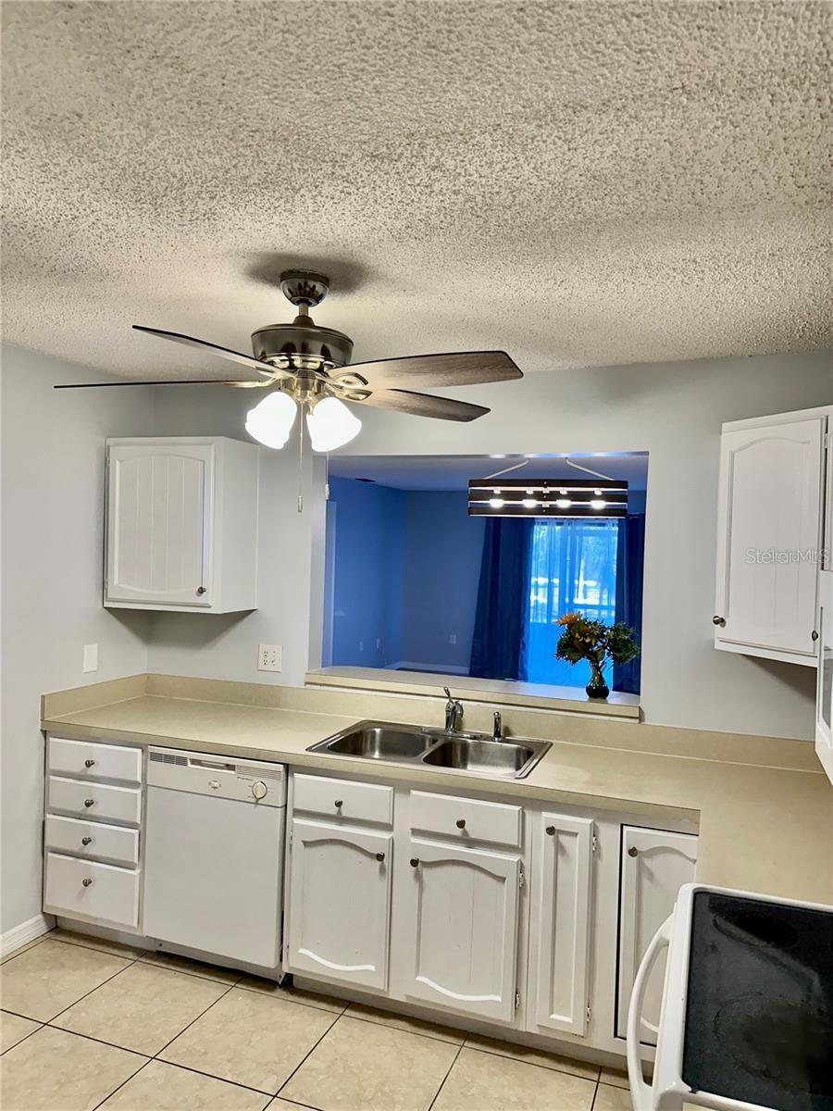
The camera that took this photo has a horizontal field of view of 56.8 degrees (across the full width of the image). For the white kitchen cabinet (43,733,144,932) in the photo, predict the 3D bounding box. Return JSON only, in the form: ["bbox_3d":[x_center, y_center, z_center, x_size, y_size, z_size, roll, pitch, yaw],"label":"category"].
[{"bbox_3d":[-1.214,1.127,3.382,0.525,0.788,0.580,2,1,21],"label":"white kitchen cabinet"}]

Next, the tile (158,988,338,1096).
[{"bbox_3d":[-0.559,1.634,2.617,0.451,0.010,0.451,2,1,21],"label":"tile"}]

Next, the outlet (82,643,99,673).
[{"bbox_3d":[-1.454,0.460,3.449,0.008,0.120,0.076,2,1,21],"label":"outlet"}]

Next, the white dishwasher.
[{"bbox_3d":[-0.665,1.154,3.186,0.608,0.808,0.600,2,1,21],"label":"white dishwasher"}]

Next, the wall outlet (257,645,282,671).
[{"bbox_3d":[-0.676,0.473,3.542,0.121,0.119,0.009,2,1,21],"label":"wall outlet"}]

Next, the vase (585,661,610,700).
[{"bbox_3d":[0.725,0.491,3.082,0.094,0.150,0.094,2,1,21],"label":"vase"}]

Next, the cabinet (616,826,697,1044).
[{"bbox_3d":[0.827,1.169,2.589,0.265,0.680,0.530,2,1,21],"label":"cabinet"}]

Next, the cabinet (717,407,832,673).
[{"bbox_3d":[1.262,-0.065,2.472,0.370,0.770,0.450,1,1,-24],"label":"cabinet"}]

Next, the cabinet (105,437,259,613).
[{"bbox_3d":[-1.078,-0.138,3.536,0.630,0.763,0.306,2,1,21],"label":"cabinet"}]

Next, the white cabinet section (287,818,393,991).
[{"bbox_3d":[-0.179,1.236,2.966,0.400,0.565,0.530,2,1,21],"label":"white cabinet section"}]

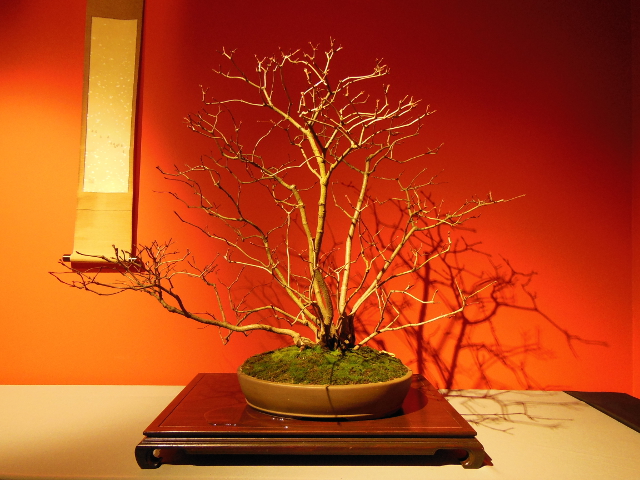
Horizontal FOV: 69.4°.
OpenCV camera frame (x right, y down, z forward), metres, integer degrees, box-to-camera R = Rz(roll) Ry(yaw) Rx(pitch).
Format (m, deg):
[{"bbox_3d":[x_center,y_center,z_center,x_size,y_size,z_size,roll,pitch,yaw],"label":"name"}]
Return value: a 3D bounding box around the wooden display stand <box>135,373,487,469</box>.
[{"bbox_3d":[-0.025,0.479,1.293,0.771,0.072,0.549,1,-2,-1],"label":"wooden display stand"}]

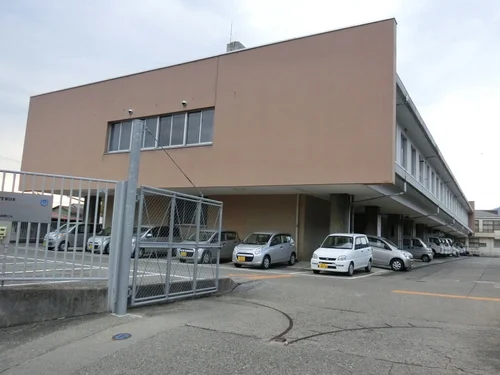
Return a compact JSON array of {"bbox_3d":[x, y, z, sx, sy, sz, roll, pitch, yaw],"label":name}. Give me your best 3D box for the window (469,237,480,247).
[{"bbox_3d":[41.802,10.241,78.000,2.000,1.800,0.150,-1,-8,30],"label":"window"}]

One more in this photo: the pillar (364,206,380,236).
[{"bbox_3d":[7.531,2.873,25.611,0.840,3.382,0.840,-1,-8,30],"label":"pillar"}]

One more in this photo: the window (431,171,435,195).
[{"bbox_3d":[14.870,-0.288,34.111,0.120,1.781,1.932,-1,-8,30],"label":"window"}]

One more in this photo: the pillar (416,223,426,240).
[{"bbox_3d":[17.225,5.384,42.133,0.840,3.352,0.840,-1,-8,30],"label":"pillar"}]

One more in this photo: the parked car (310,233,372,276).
[{"bbox_3d":[3.682,2.593,16.612,1.475,1.555,3.395,-2,-8,32],"label":"parked car"}]

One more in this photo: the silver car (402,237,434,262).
[{"bbox_3d":[12.372,4.690,32.429,3.395,1.870,1.475,-1,-8,30],"label":"silver car"}]

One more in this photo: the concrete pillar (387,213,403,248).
[{"bbox_3d":[10.657,3.733,30.985,0.700,3.467,0.700,-1,-8,30],"label":"concrete pillar"}]

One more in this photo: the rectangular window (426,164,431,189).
[{"bbox_3d":[13.743,-0.654,32.215,0.150,1.850,1.800,-1,-8,30],"label":"rectangular window"}]

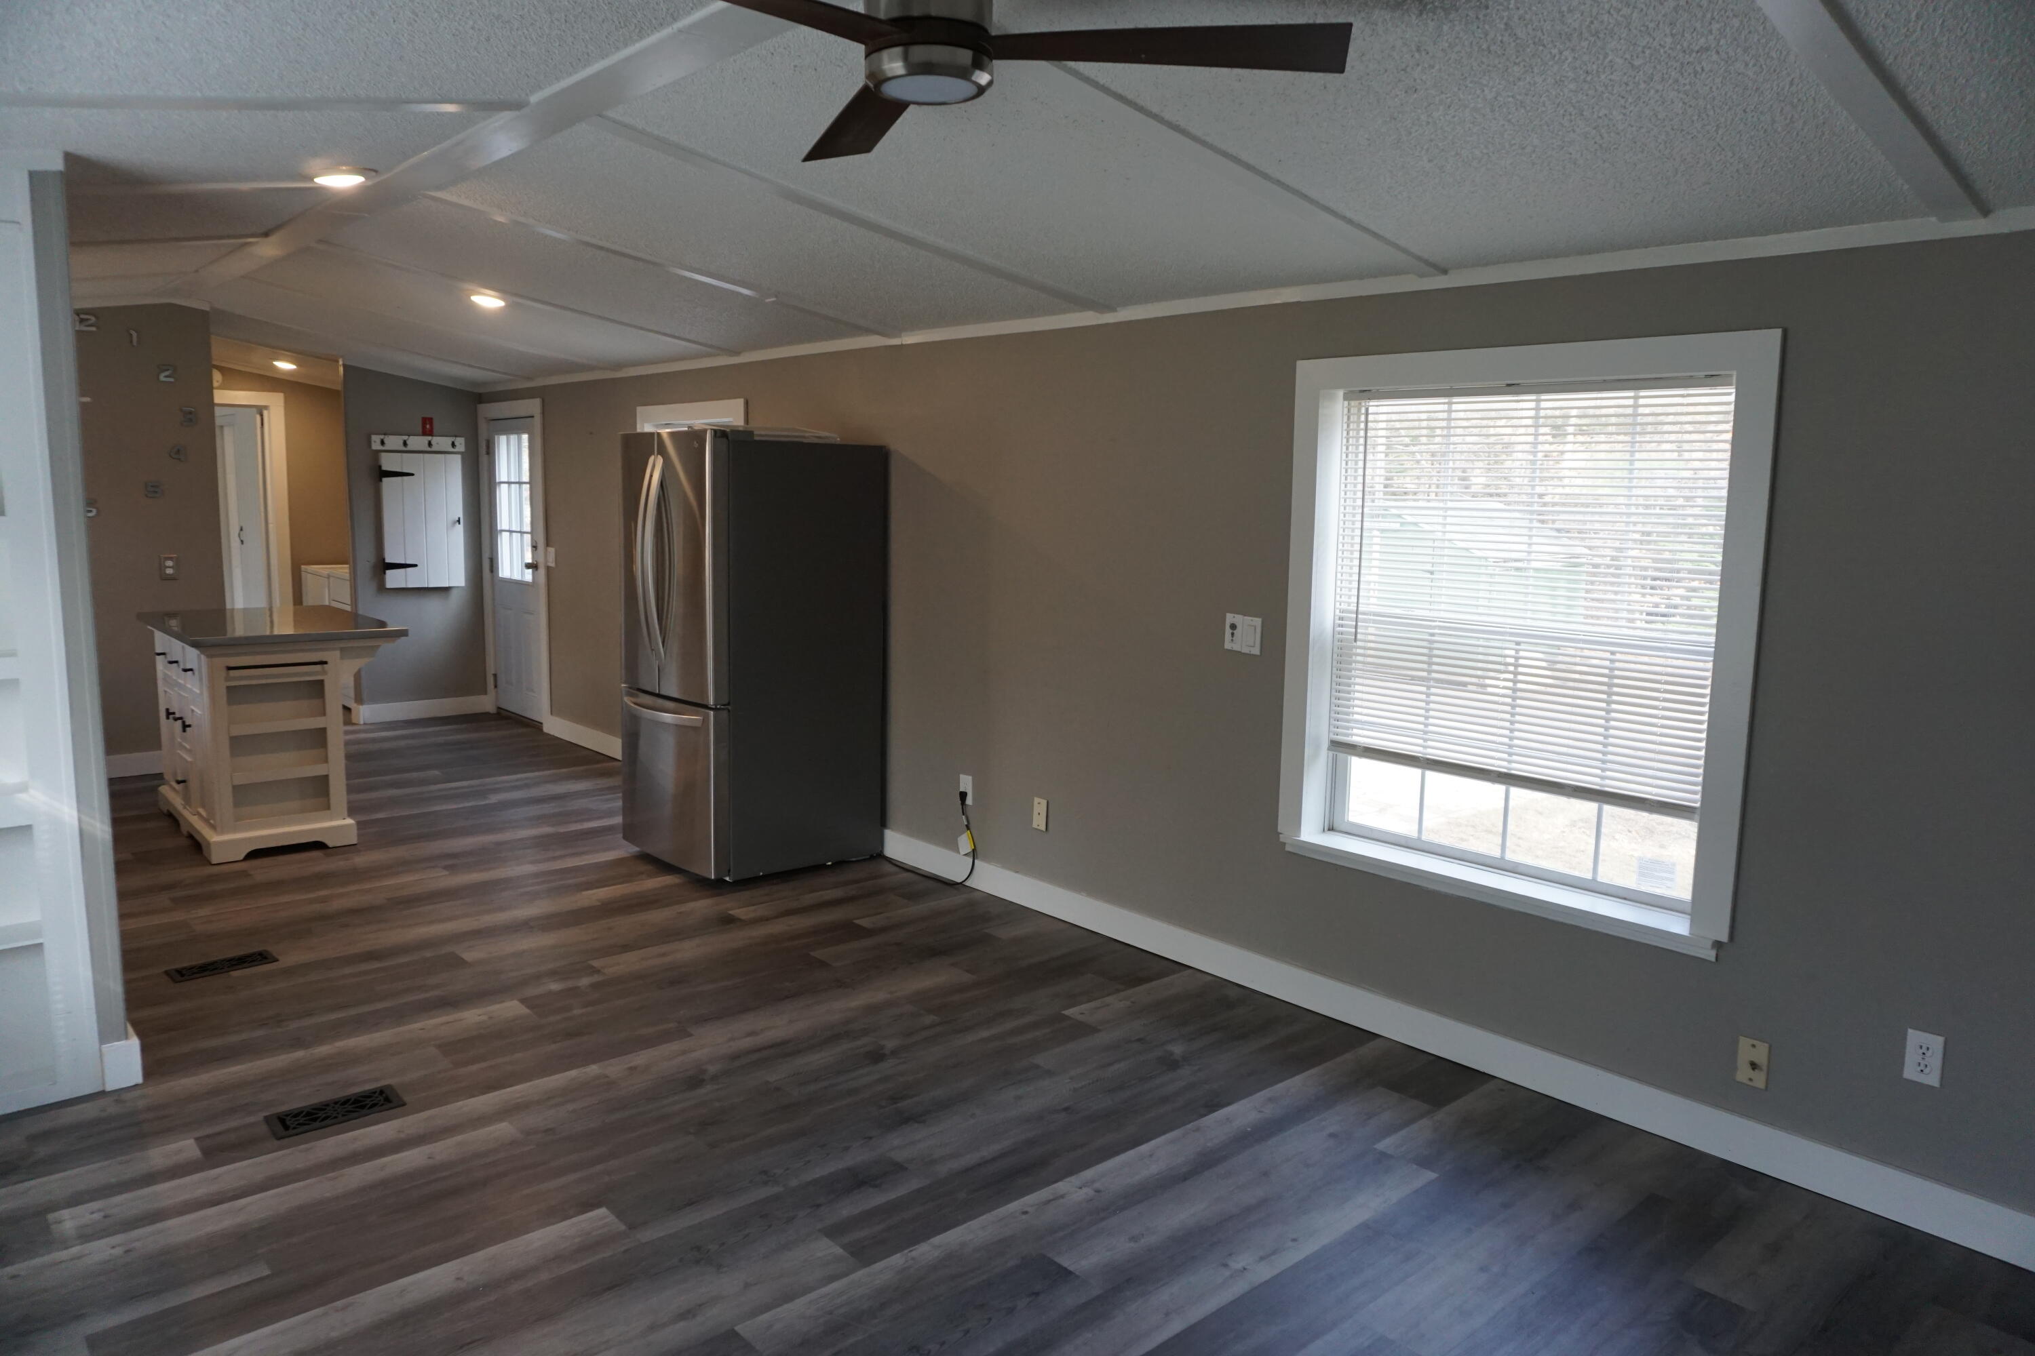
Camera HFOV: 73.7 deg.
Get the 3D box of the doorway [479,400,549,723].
[{"bbox_3d":[-3.175,-0.726,8.706,0.131,2.054,1.045,-6,11,-41],"label":"doorway"}]

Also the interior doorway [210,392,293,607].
[{"bbox_3d":[-5.509,-0.903,9.372,0.889,2.130,0.131,-6,11,-41],"label":"interior doorway"}]

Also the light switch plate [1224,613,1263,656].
[{"bbox_3d":[0.710,-0.138,4.262,0.012,0.117,0.140,-6,11,-41],"label":"light switch plate"}]

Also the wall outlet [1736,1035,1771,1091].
[{"bbox_3d":[1.745,0.914,3.219,0.010,0.116,0.070,-6,11,-41],"label":"wall outlet"}]

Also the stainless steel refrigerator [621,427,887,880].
[{"bbox_3d":[-1.147,-0.120,5.689,0.874,1.768,0.771,-6,11,-41],"label":"stainless steel refrigerator"}]

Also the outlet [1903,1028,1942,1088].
[{"bbox_3d":[1.973,0.828,2.951,0.010,0.116,0.070,-6,11,-41],"label":"outlet"}]

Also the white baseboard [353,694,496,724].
[{"bbox_3d":[-3.906,0.206,8.934,0.844,0.117,0.017,-6,11,-41],"label":"white baseboard"}]

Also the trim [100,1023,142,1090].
[{"bbox_3d":[-2.342,0.989,3.535,0.084,0.117,0.136,-6,11,-41],"label":"trim"}]

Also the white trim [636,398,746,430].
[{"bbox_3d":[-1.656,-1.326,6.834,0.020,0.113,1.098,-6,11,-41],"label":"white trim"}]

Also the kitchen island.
[{"bbox_3d":[-3.348,0.204,6.096,0.819,0.926,1.246,-6,11,-41],"label":"kitchen island"}]

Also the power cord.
[{"bbox_3d":[-0.396,0.615,5.545,0.085,0.381,0.638,-6,11,-41],"label":"power cord"}]

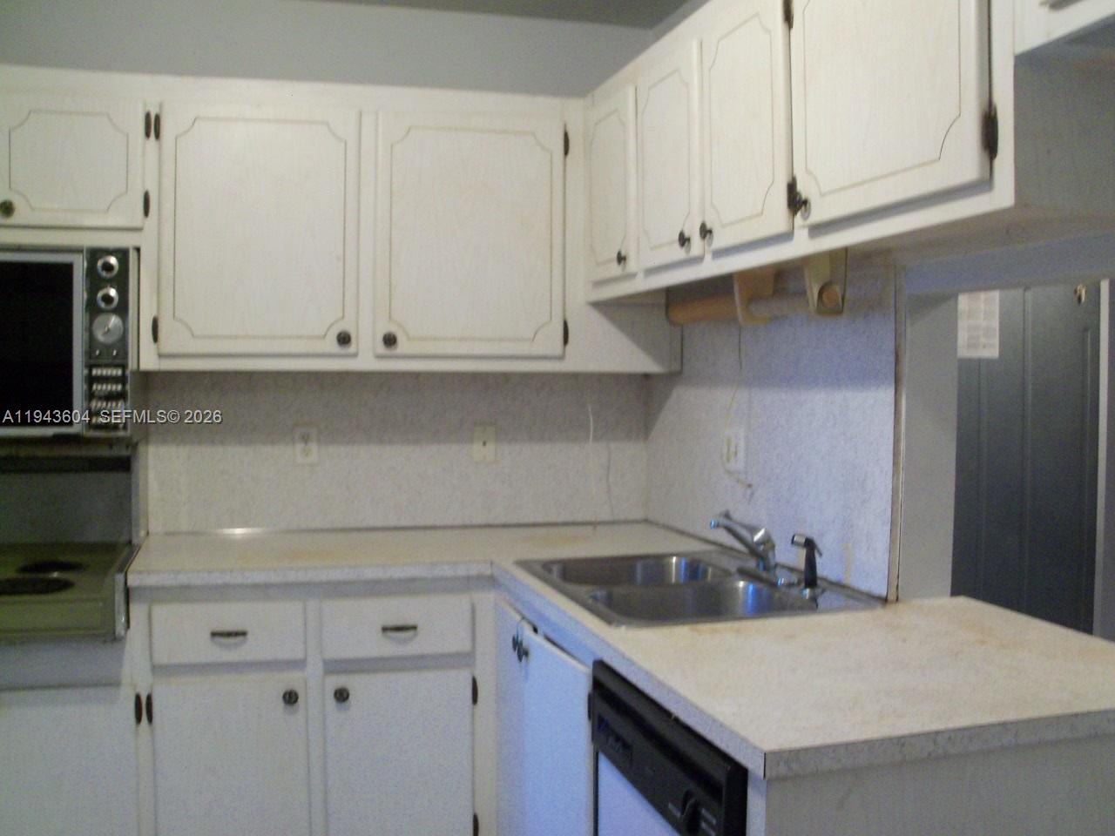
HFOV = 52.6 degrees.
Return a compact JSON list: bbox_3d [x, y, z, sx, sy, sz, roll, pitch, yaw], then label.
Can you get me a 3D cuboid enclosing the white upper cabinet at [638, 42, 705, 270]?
[{"bbox_3d":[0.390,-0.563,2.528,0.305,0.466,0.402,0,2,-16],"label":"white upper cabinet"}]

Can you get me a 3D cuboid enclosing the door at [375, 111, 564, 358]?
[{"bbox_3d":[-0.233,-0.485,3.058,0.524,0.638,0.027,0,2,-16],"label":"door"}]

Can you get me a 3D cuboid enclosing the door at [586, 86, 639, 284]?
[{"bbox_3d":[0.132,-0.583,2.920,0.027,0.436,0.357,0,2,-16],"label":"door"}]

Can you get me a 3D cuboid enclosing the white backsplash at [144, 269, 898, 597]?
[{"bbox_3d":[-0.245,0.018,2.636,1.479,0.651,1.380,0,2,-16],"label":"white backsplash"}]

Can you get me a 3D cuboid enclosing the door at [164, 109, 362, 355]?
[{"bbox_3d":[-0.764,-0.483,2.908,0.499,0.642,0.027,0,2,-16],"label":"door"}]

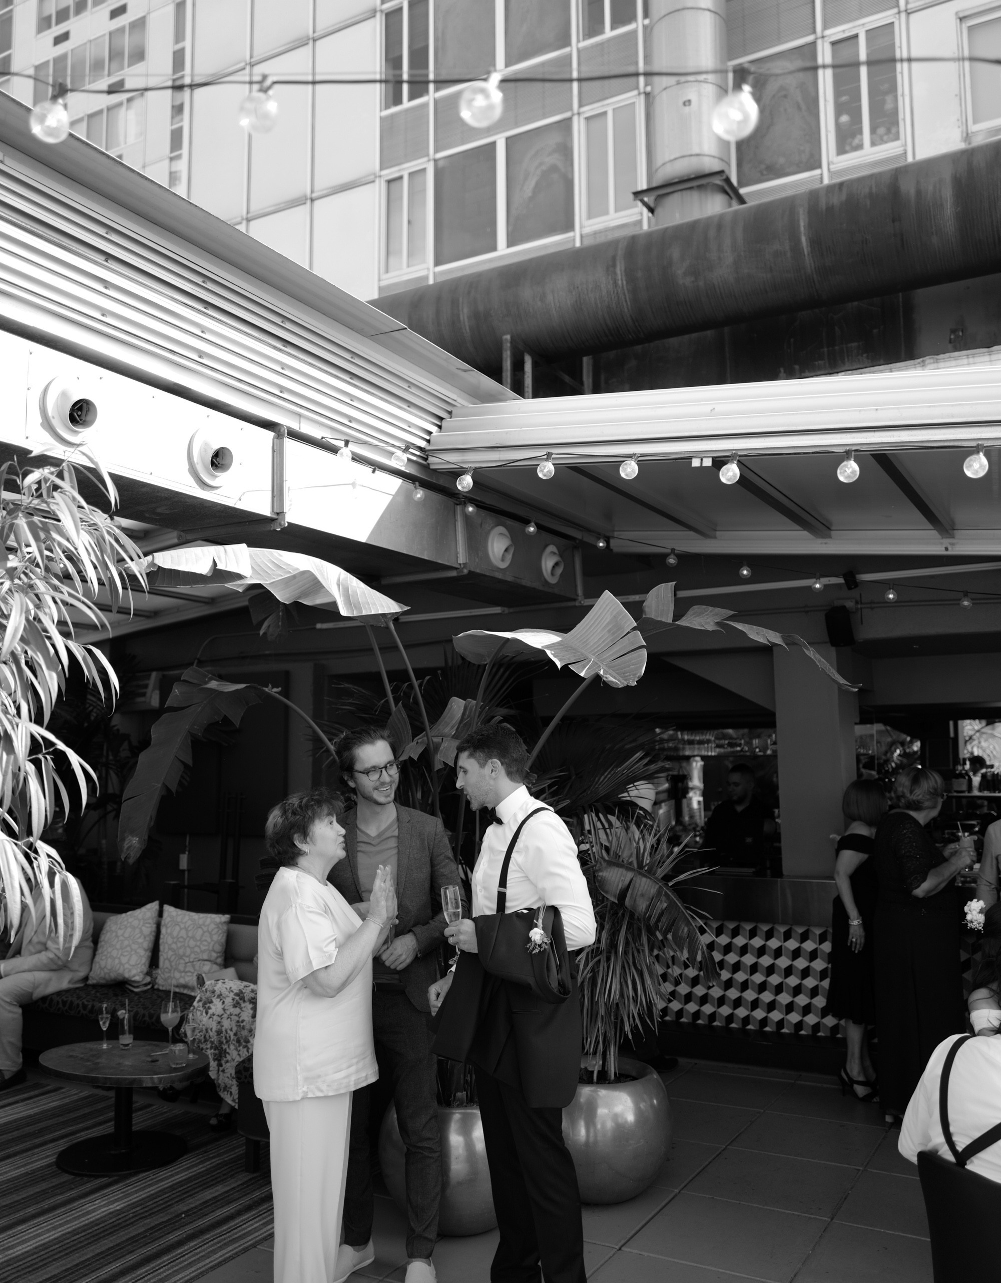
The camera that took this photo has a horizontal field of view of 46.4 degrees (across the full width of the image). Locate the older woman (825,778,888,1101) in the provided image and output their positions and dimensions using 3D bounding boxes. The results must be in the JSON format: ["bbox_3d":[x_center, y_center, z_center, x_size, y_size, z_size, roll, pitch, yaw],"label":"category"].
[{"bbox_3d":[1.873,1.506,5.986,0.360,1.610,0.430,2,-6,-21],"label":"older woman"}]

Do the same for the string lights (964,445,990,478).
[{"bbox_3d":[1.856,-0.702,4.550,0.100,0.130,0.100,-3,-6,28],"label":"string lights"}]

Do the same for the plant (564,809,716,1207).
[{"bbox_3d":[0.483,1.450,4.817,0.820,1.510,0.800,0,-5,0],"label":"plant"}]

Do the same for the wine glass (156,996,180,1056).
[{"bbox_3d":[-1.491,1.721,5.252,0.092,0.240,0.092,-3,-6,28],"label":"wine glass"}]

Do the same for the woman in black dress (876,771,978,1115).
[{"bbox_3d":[2.063,1.435,5.611,0.460,1.680,0.470,2,-6,-21],"label":"woman in black dress"}]

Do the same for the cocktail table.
[{"bbox_3d":[-1.651,2.035,5.114,0.810,0.410,0.560,-3,-6,28],"label":"cocktail table"}]

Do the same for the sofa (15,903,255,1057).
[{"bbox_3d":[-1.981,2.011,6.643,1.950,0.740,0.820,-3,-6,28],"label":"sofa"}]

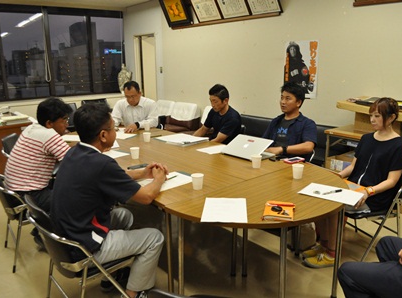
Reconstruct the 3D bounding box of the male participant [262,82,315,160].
[{"bbox_3d":[0.647,0.086,2.812,0.800,1.290,0.560,-12,17,-42],"label":"male participant"}]

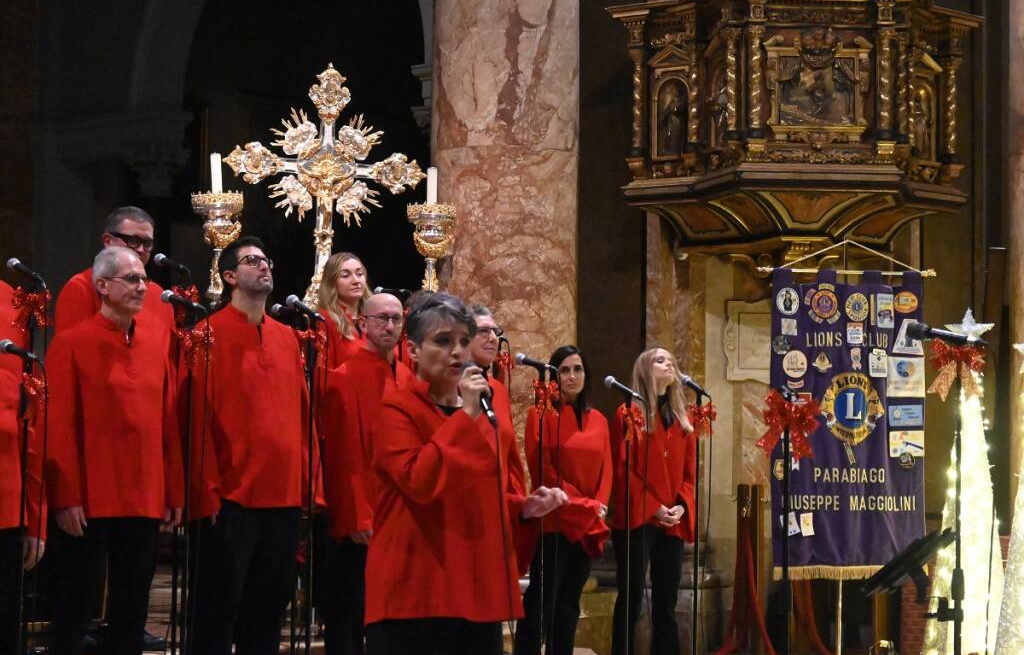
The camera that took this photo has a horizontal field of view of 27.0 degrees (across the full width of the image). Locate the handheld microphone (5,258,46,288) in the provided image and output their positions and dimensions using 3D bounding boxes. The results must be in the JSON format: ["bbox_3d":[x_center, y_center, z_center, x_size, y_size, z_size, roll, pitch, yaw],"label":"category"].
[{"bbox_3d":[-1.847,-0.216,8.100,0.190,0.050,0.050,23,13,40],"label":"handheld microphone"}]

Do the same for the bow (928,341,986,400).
[{"bbox_3d":[1.268,0.123,6.100,0.160,0.170,0.080,1,-2,-6],"label":"bow"}]

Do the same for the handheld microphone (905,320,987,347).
[{"bbox_3d":[1.239,0.021,6.100,0.225,0.052,0.052,9,-1,9],"label":"handheld microphone"}]

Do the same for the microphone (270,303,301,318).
[{"bbox_3d":[-0.958,-0.068,9.100,0.175,0.050,0.050,15,8,44],"label":"microphone"}]

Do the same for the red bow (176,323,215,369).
[{"bbox_3d":[-1.179,0.067,7.950,0.155,0.175,0.080,1,-2,-32],"label":"red bow"}]

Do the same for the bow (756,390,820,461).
[{"bbox_3d":[0.752,0.266,5.800,0.172,0.190,0.080,0,-2,-3],"label":"bow"}]

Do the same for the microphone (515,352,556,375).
[{"bbox_3d":[0.094,0.152,9.150,0.190,0.050,0.050,13,6,34],"label":"microphone"}]

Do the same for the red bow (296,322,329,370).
[{"bbox_3d":[-0.762,0.076,8.150,0.120,0.180,0.070,2,-3,-30],"label":"red bow"}]

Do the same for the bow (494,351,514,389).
[{"bbox_3d":[-0.039,0.193,9.800,0.140,0.172,0.080,2,-2,-42],"label":"bow"}]

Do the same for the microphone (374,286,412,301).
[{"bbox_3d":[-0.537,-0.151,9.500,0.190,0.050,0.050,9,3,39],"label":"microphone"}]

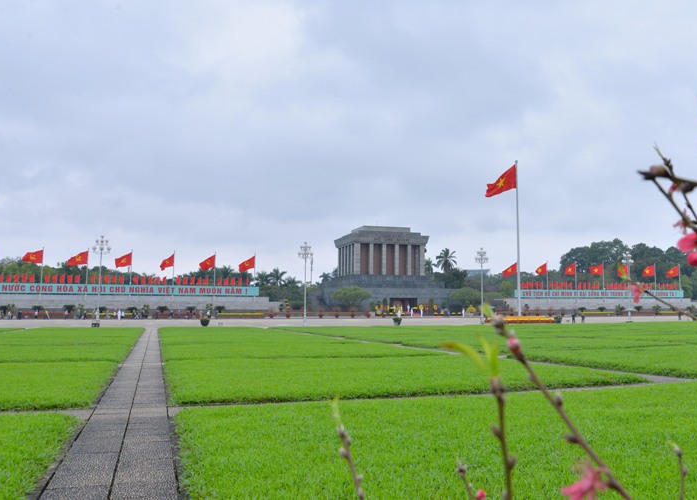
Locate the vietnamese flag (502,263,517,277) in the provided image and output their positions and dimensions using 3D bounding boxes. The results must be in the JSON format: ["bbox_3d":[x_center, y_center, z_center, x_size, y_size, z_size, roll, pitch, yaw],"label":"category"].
[{"bbox_3d":[37.179,4.613,115.000,3.207,3.346,0.800,2,-7,-13],"label":"vietnamese flag"}]

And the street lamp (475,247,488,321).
[{"bbox_3d":[17.664,4.758,66.180,1.700,10.180,1.700,2,-7,-14],"label":"street lamp"}]

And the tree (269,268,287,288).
[{"bbox_3d":[-20.205,12.164,141.163,5.300,13.740,5.300,2,-7,-15],"label":"tree"}]

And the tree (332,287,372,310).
[{"bbox_3d":[0.634,10.273,104.000,8.120,4.982,8.120,0,-7,0],"label":"tree"}]

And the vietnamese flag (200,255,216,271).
[{"bbox_3d":[-27.923,2.549,99.500,3.031,3.166,0.800,2,-7,-13],"label":"vietnamese flag"}]

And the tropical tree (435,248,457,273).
[{"bbox_3d":[28.648,9.802,148.752,6.300,20.480,6.300,2,-7,-15],"label":"tropical tree"}]

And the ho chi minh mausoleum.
[{"bbox_3d":[8.390,5.502,126.833,36.000,21.600,28.500,2,-7,-17],"label":"ho chi minh mausoleum"}]

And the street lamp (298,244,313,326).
[{"bbox_3d":[-5.607,4.509,65.500,1.950,10.761,1.950,2,-7,-14],"label":"street lamp"}]

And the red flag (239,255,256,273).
[{"bbox_3d":[-20.755,2.980,102.647,3.300,3.200,0.700,2,-7,-14],"label":"red flag"}]

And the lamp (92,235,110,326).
[{"bbox_3d":[-29.568,3.708,60.000,2.100,10.691,2.100,2,-7,-14],"label":"lamp"}]

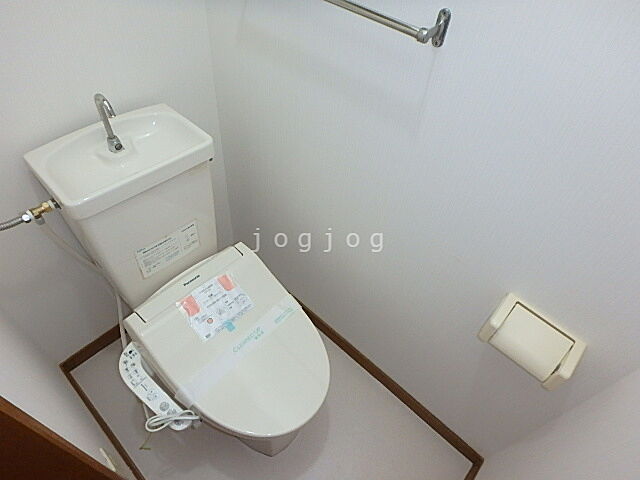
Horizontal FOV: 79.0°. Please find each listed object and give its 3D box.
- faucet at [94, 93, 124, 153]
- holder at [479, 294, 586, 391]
[{"bbox_3d":[-0.468,-0.252,0.870,0.075,0.155,0.033,37,54,23],"label":"faucet"},{"bbox_3d":[0.438,0.215,0.813,0.169,0.093,0.097,37,54,23],"label":"holder"}]

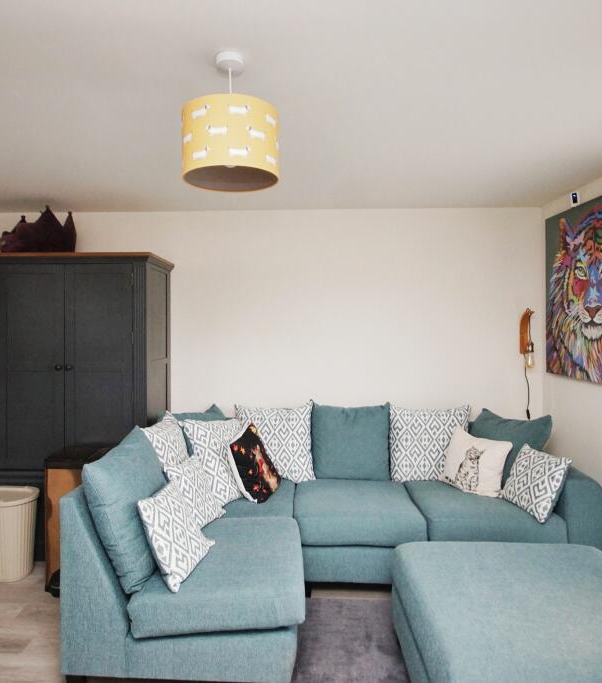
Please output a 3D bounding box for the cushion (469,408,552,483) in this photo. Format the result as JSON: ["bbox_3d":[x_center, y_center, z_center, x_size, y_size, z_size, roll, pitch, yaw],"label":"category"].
[{"bbox_3d":[1.450,0.745,2.930,0.480,0.460,0.160,-2,-18,36],"label":"cushion"}]

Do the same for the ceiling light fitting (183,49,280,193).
[{"bbox_3d":[-0.231,-0.732,1.390,0.308,0.410,0.308,0,1,0],"label":"ceiling light fitting"}]

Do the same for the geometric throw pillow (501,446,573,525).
[{"bbox_3d":[1.390,0.825,2.550,0.120,0.370,0.370,27,-2,-13],"label":"geometric throw pillow"}]

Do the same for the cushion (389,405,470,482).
[{"bbox_3d":[0.858,0.672,2.870,0.530,0.510,0.160,0,-11,0],"label":"cushion"}]

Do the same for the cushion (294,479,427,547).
[{"bbox_3d":[0.315,1.001,2.555,0.710,0.175,0.630,0,1,0],"label":"cushion"}]

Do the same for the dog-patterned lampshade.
[{"bbox_3d":[-0.231,-0.636,1.390,0.308,0.212,0.308,0,1,0],"label":"dog-patterned lampshade"}]

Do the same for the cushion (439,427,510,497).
[{"bbox_3d":[1.190,0.800,2.890,0.380,0.380,0.120,10,-25,33],"label":"cushion"}]

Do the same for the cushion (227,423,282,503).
[{"bbox_3d":[-0.287,0.770,2.720,0.120,0.390,0.390,-27,-2,16],"label":"cushion"}]

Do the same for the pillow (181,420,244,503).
[{"bbox_3d":[-0.480,0.715,2.600,0.150,0.490,0.490,-25,-16,23],"label":"pillow"}]

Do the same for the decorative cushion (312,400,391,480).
[{"bbox_3d":[0.330,0.665,2.870,0.520,0.510,0.170,0,-11,0],"label":"decorative cushion"}]

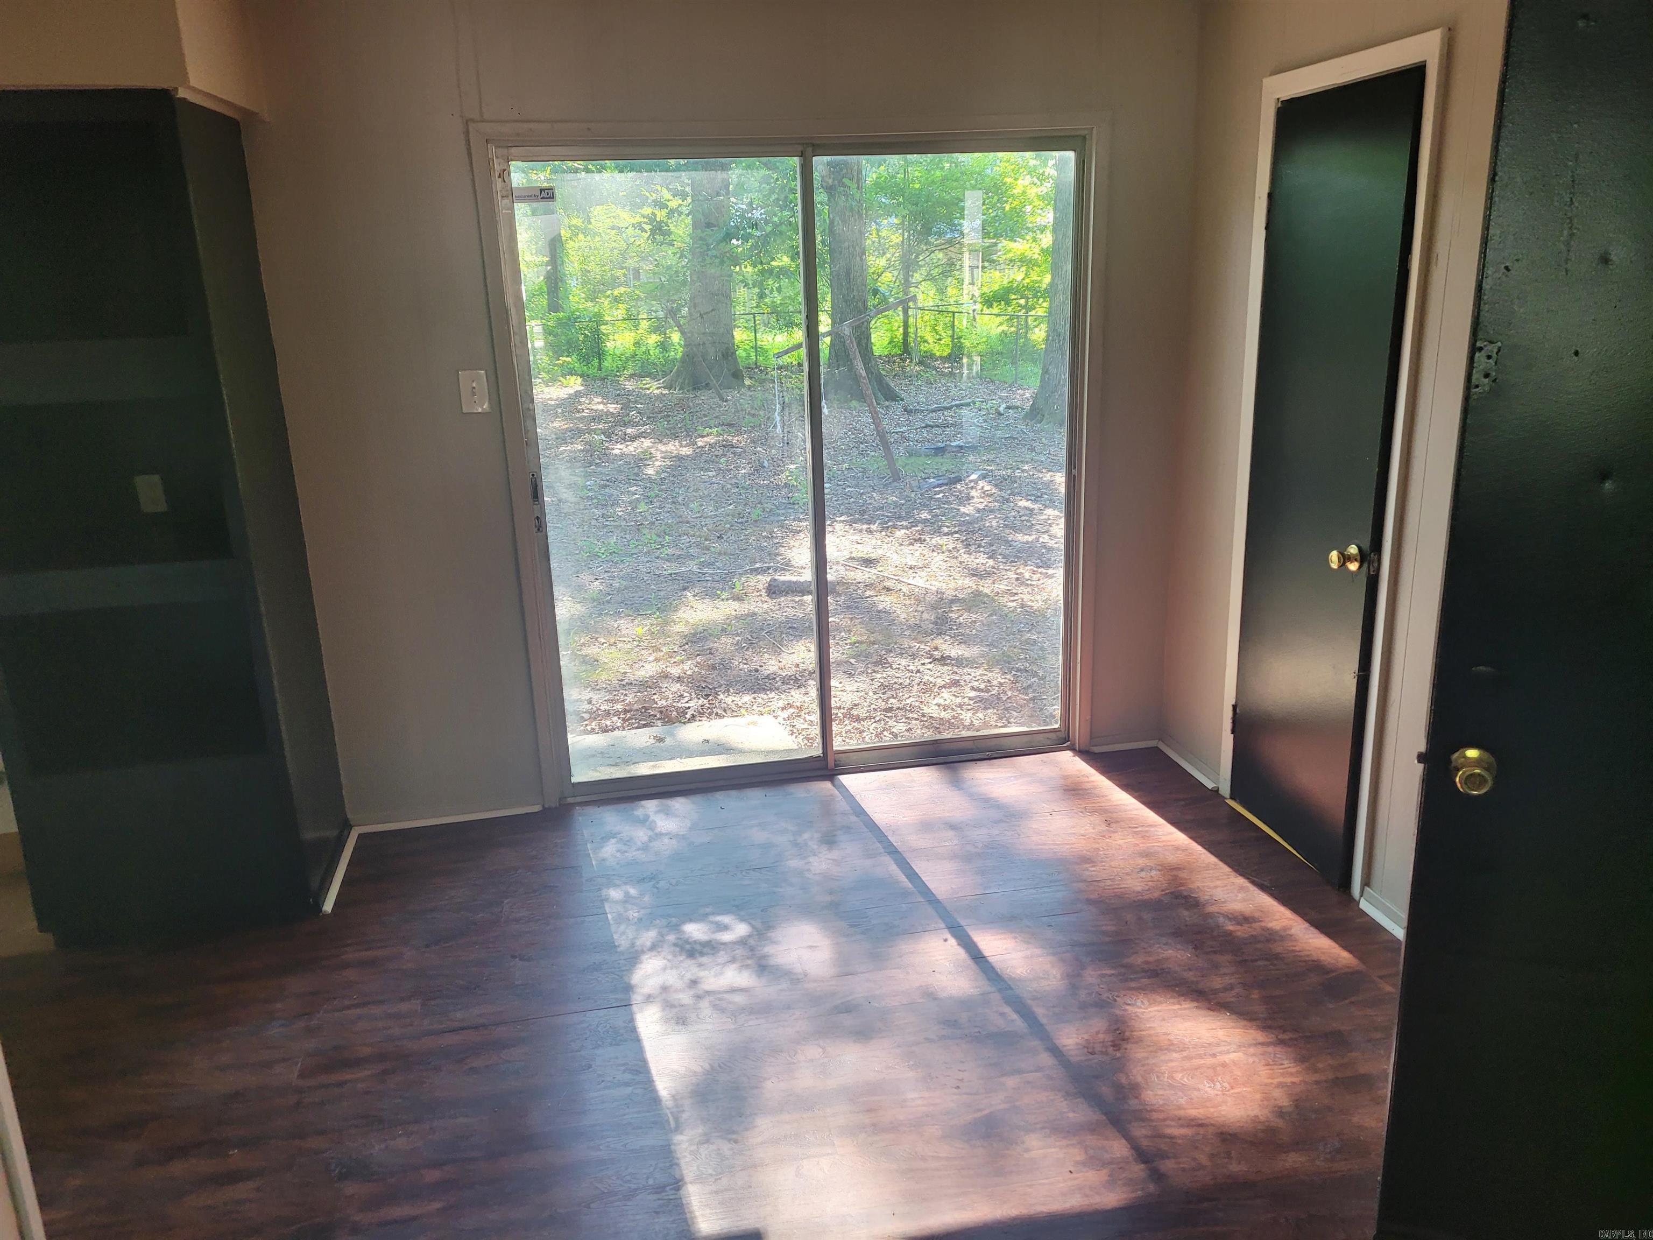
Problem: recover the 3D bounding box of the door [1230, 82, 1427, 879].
[{"bbox_3d":[1.293,-0.328,3.303,0.038,2.020,0.605,-4,16,-8],"label":"door"}]

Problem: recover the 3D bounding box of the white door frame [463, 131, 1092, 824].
[{"bbox_3d":[-0.034,-0.473,3.901,1.879,2.054,0.100,-5,17,-11],"label":"white door frame"}]

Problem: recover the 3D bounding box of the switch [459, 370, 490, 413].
[{"bbox_3d":[-1.018,-0.658,3.593,0.073,0.117,0.010,-5,17,-11],"label":"switch"}]

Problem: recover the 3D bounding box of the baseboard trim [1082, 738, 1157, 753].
[{"bbox_3d":[1.044,0.438,4.350,0.254,0.022,0.016,-5,17,-11],"label":"baseboard trim"}]

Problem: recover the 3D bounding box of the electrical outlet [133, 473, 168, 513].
[{"bbox_3d":[-1.929,-0.358,3.547,0.070,0.115,0.008,-5,16,-10],"label":"electrical outlet"}]

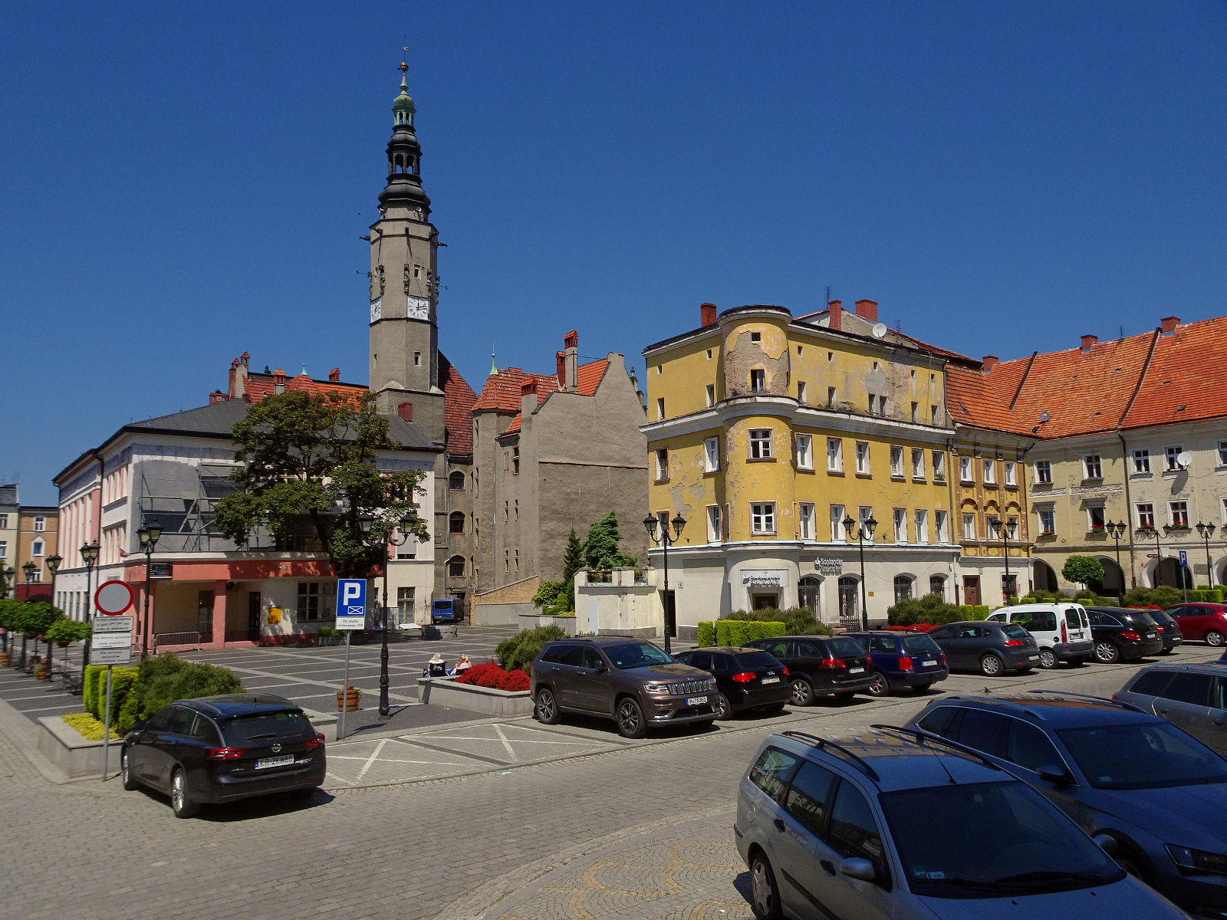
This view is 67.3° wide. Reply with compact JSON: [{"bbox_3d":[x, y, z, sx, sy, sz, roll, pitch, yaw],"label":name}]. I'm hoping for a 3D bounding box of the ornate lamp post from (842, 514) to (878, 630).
[{"bbox_3d":[9.311,4.601,34.178,1.580,5.150,0.480,4,-9,-36],"label":"ornate lamp post"}]

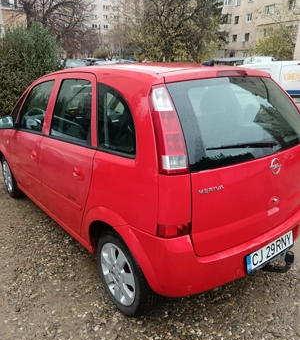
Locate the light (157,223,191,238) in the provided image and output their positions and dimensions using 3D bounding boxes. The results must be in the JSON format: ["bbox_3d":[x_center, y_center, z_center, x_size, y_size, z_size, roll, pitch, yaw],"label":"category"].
[{"bbox_3d":[0.120,0.301,1.573,0.147,0.091,0.096,-5,18,-15],"label":"light"}]

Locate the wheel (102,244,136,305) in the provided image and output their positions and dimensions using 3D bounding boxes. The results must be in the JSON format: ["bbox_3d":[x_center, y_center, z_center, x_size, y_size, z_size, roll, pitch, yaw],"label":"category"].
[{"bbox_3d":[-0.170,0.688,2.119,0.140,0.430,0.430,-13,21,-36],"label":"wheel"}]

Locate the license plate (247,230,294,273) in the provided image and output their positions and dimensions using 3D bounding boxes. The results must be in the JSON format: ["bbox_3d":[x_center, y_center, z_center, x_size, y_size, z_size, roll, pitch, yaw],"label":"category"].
[{"bbox_3d":[0.794,0.523,2.032,0.520,0.110,0.020,-13,9,-36],"label":"license plate"}]

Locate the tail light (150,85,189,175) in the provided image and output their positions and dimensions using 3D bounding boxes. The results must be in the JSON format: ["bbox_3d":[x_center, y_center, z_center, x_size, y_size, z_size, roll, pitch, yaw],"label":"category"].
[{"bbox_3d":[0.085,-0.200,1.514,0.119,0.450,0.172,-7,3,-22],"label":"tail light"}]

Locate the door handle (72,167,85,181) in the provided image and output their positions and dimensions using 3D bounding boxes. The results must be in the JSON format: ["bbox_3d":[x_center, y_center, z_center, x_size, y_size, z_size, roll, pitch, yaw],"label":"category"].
[{"bbox_3d":[-0.489,0.018,2.179,0.050,0.085,0.165,-13,21,-36],"label":"door handle"}]

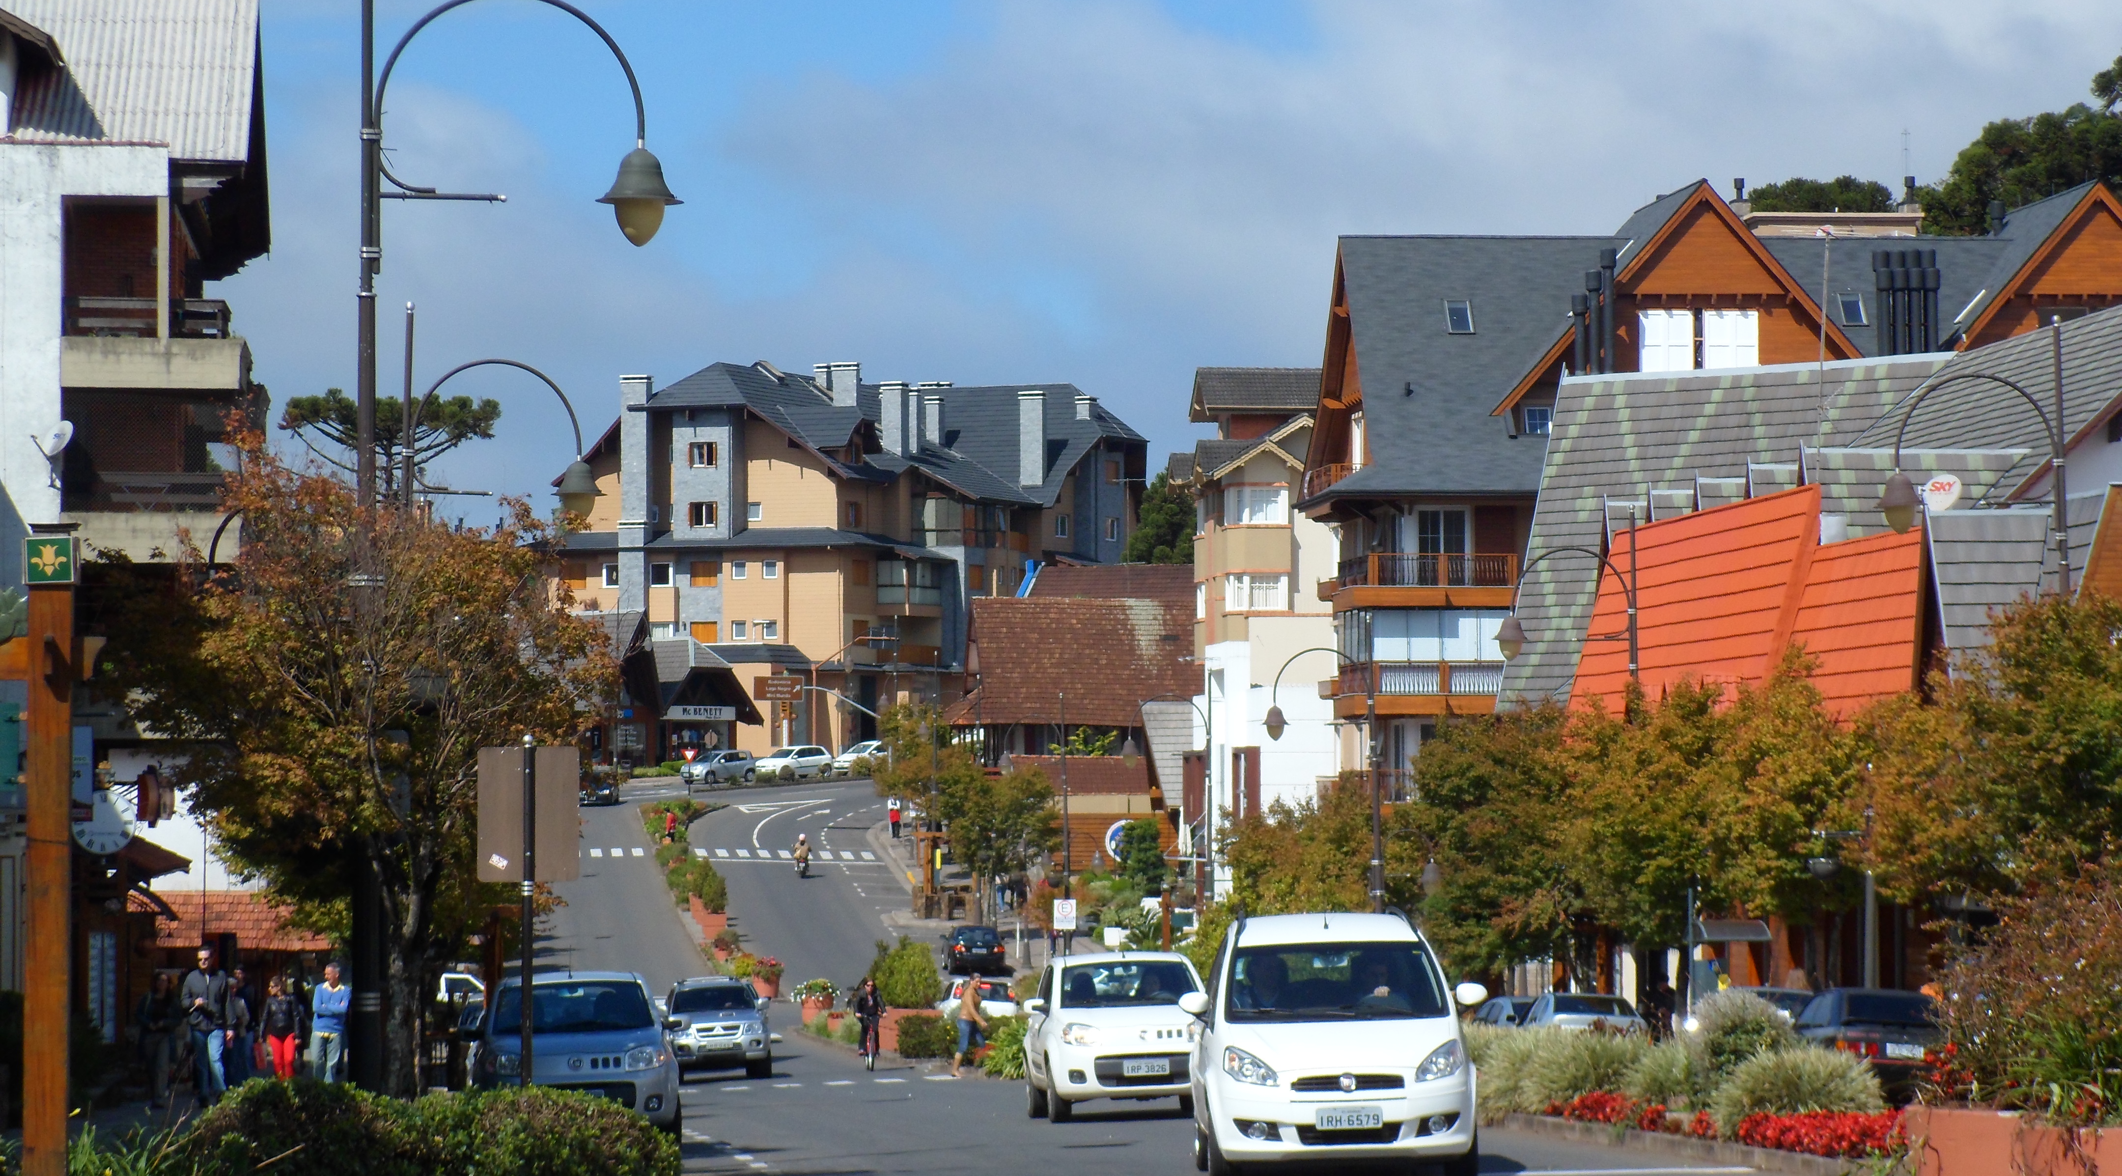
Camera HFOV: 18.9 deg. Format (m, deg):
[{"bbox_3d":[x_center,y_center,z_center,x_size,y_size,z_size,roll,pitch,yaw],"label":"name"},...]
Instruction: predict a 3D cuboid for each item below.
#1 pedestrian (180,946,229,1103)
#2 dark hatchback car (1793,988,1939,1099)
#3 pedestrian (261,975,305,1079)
[{"bbox_3d":[-9.200,4.720,68.600,0.560,1.800,0.500,0,-3,-3],"label":"pedestrian"},{"bbox_3d":[8.930,5.070,70.000,1.670,1.360,4.260,0,-3,-2],"label":"dark hatchback car"},{"bbox_3d":[-10.001,5.789,82.000,0.550,1.610,0.360,0,-2,-2],"label":"pedestrian"}]

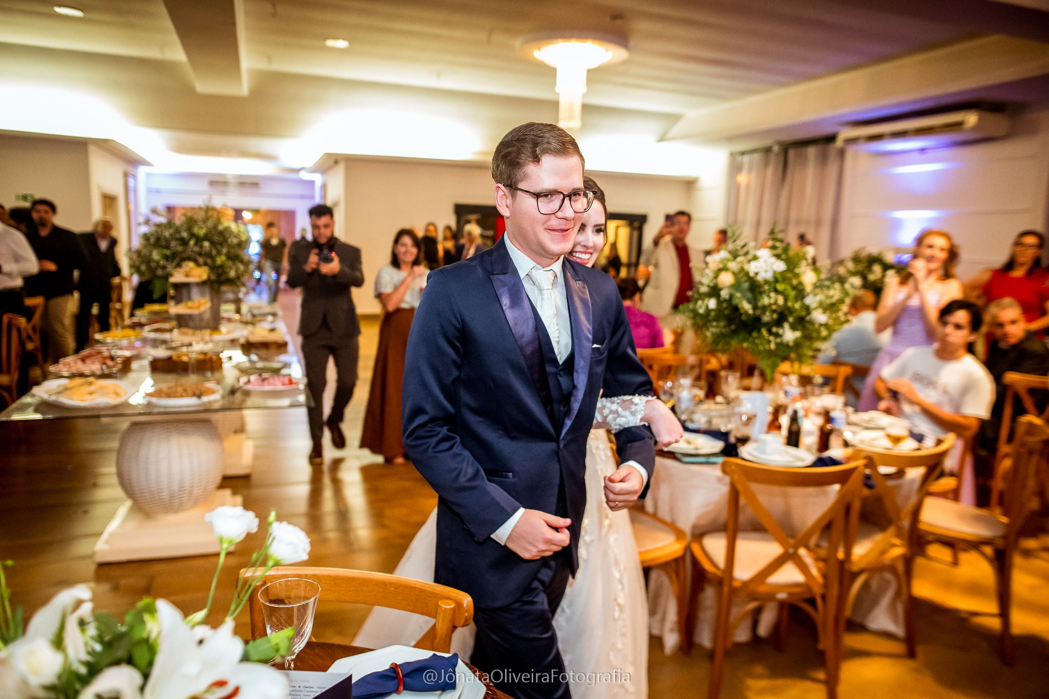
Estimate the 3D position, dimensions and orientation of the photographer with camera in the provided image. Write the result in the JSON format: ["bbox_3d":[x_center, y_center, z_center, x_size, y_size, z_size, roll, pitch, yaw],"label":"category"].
[{"bbox_3d":[-1.377,-0.097,4.786,0.540,1.730,0.500,0,9,-12],"label":"photographer with camera"}]

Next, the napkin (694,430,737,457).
[{"bbox_3d":[0.797,0.377,2.855,0.139,0.050,0.277,1,9,-9],"label":"napkin"}]

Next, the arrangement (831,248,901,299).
[{"bbox_3d":[3.049,-0.589,6.200,0.720,0.600,0.700,6,10,26],"label":"arrangement"}]

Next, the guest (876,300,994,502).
[{"bbox_3d":[1.885,0.442,3.401,0.743,1.346,0.544,-3,11,-31],"label":"guest"}]

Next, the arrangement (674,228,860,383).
[{"bbox_3d":[1.062,-0.196,3.070,0.740,0.640,0.720,5,10,19],"label":"arrangement"}]

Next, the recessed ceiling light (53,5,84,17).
[{"bbox_3d":[-3.923,-2.924,6.020,0.240,0.050,0.240,-1,10,-21],"label":"recessed ceiling light"}]

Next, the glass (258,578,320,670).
[{"bbox_3d":[-0.368,0.467,1.097,0.091,0.185,0.091,2,9,0],"label":"glass"}]

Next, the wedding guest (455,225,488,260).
[{"bbox_3d":[-0.703,-0.755,9.034,0.460,1.705,0.330,2,9,0],"label":"wedding guest"}]

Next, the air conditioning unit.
[{"bbox_3d":[4.345,-2.381,7.688,0.600,0.210,1.650,-1,10,-21],"label":"air conditioning unit"}]

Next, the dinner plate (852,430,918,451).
[{"bbox_3d":[1.532,0.390,2.967,0.285,0.028,0.285,2,9,0],"label":"dinner plate"}]

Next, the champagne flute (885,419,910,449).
[{"bbox_3d":[1.482,0.354,2.765,0.092,0.160,0.092,-1,10,-21],"label":"champagne flute"}]

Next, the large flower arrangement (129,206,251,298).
[{"bbox_3d":[-2.538,-0.742,5.300,0.870,0.680,0.800,-2,10,-26],"label":"large flower arrangement"}]

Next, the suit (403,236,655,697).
[{"bbox_3d":[-0.003,0.563,1.466,0.535,1.525,0.406,-3,11,-28],"label":"suit"}]

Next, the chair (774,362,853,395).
[{"bbox_3d":[1.652,0.560,4.063,0.485,0.881,0.525,5,10,17],"label":"chair"}]

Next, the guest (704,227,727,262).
[{"bbox_3d":[2.308,-0.588,8.537,0.500,1.742,0.350,7,10,30],"label":"guest"}]

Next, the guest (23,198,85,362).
[{"bbox_3d":[-4.378,-0.510,6.537,0.550,1.748,0.380,-3,10,-30],"label":"guest"}]

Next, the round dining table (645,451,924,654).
[{"bbox_3d":[1.091,0.715,3.320,1.633,0.772,1.633,2,9,0],"label":"round dining table"}]

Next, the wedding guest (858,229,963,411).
[{"bbox_3d":[2.390,0.165,4.101,0.680,1.720,0.600,8,11,30],"label":"wedding guest"}]

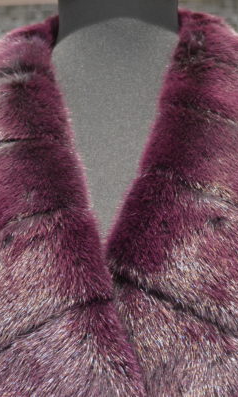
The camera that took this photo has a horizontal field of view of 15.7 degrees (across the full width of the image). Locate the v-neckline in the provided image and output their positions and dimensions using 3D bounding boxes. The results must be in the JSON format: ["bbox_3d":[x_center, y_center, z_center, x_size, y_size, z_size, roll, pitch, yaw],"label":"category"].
[{"bbox_3d":[-0.002,-0.067,0.830,0.140,0.228,0.080,0,2,0],"label":"v-neckline"}]

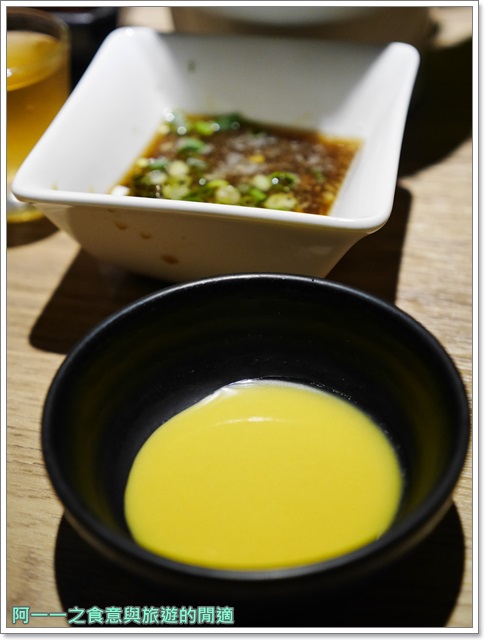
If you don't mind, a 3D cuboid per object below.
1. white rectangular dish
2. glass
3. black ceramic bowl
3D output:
[{"bbox_3d":[-0.003,-0.054,0.443,0.131,0.063,0.131,6,41,9],"label":"white rectangular dish"},{"bbox_3d":[-0.101,-0.085,0.475,0.065,0.073,0.065,-2,41,0],"label":"glass"},{"bbox_3d":[0.005,0.043,0.340,0.124,0.049,0.124,-2,41,0],"label":"black ceramic bowl"}]

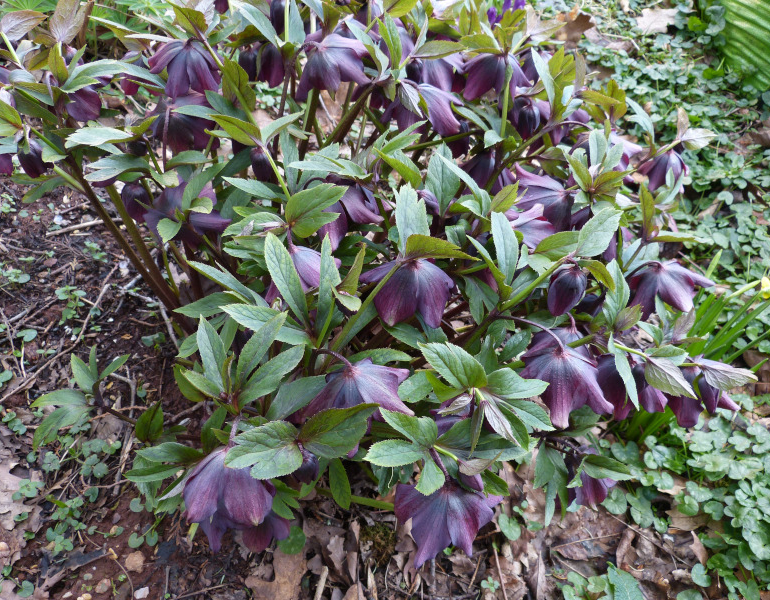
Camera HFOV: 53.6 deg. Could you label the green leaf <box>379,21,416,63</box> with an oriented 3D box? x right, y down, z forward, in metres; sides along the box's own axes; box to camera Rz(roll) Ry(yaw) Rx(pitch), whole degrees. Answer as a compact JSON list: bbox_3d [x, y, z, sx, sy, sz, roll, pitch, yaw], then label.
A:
[{"bbox_3d":[0.010,-0.281,0.830,0.055,0.047,0.052,0,38,1],"label":"green leaf"}]

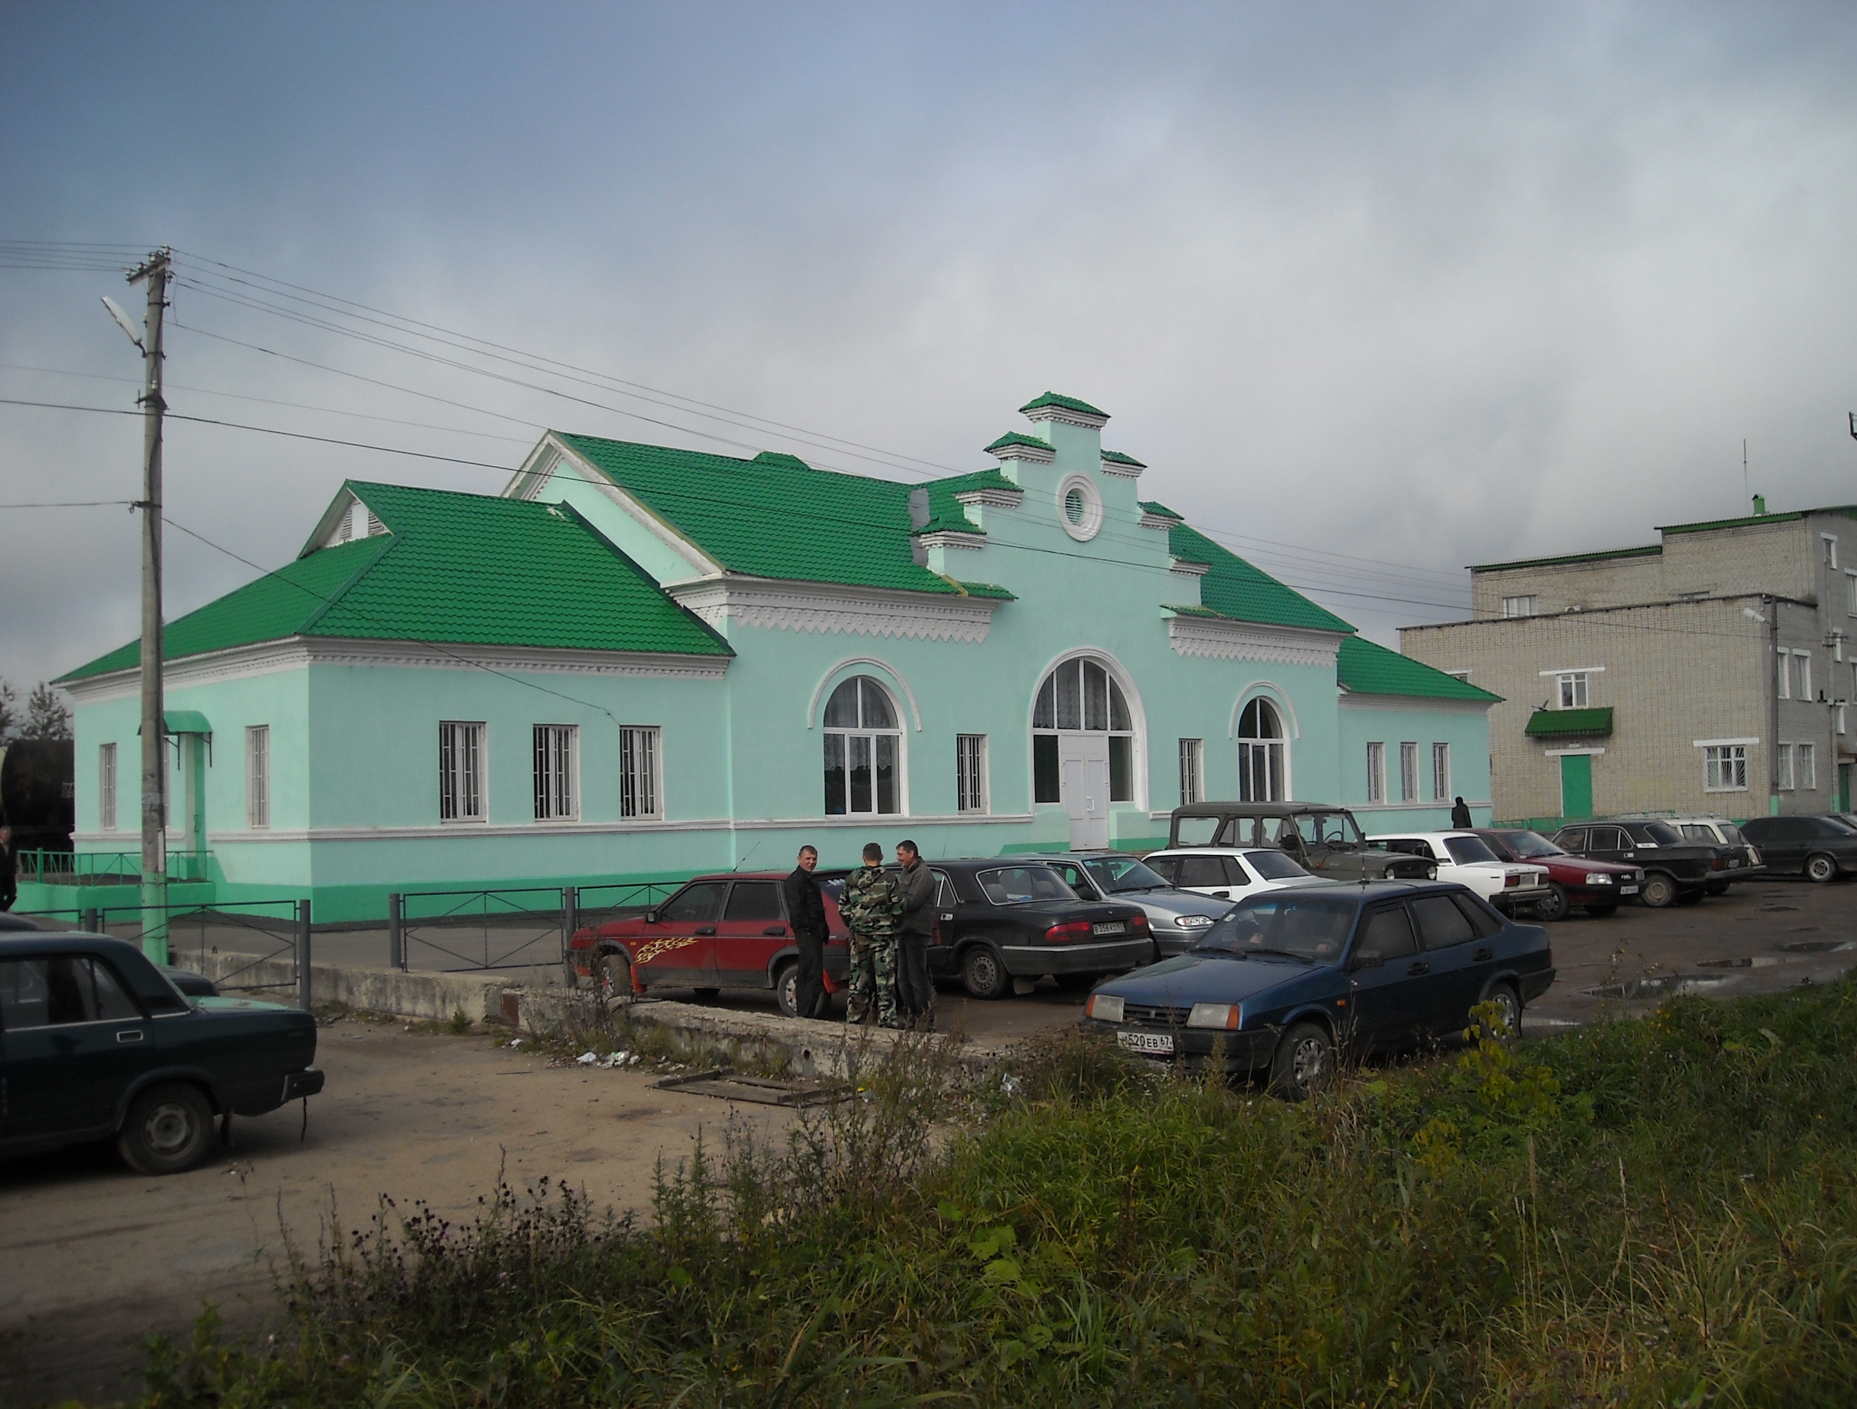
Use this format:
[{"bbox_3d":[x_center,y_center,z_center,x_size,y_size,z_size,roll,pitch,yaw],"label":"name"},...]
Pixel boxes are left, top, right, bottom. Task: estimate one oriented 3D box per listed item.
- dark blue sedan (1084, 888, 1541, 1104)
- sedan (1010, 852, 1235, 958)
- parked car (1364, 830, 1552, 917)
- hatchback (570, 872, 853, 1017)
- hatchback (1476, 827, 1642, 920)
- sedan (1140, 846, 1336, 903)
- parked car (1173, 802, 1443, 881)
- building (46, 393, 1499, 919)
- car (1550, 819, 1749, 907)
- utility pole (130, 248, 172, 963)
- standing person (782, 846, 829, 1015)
[{"bbox_3d":[3.114,2.082,14.773,4.200,1.400,1.650,0,-3,-41],"label":"dark blue sedan"},{"bbox_3d":[2.090,2.520,23.500,4.150,1.400,1.650,-5,-5,43],"label":"sedan"},{"bbox_3d":[7.570,2.730,29.750,4.130,1.440,1.620,-5,-5,43],"label":"parked car"},{"bbox_3d":[-1.840,2.370,19.500,4.010,1.400,1.650,-4,-4,35],"label":"hatchback"},{"bbox_3d":[9.280,2.760,31.200,1.800,1.420,4.700,2,-5,-41],"label":"hatchback"},{"bbox_3d":[3.730,2.700,26.800,4.200,1.400,1.650,-4,-5,41],"label":"sedan"},{"bbox_3d":[5.620,2.470,28.700,1.850,2.000,4.000,2,-5,-42],"label":"parked car"},{"bbox_3d":[-0.465,-1.334,51.488,40.700,12.100,13.000,2,-5,-43],"label":"building"},{"bbox_3d":[12.140,2.840,34.300,4.780,1.480,1.820,-4,-5,40],"label":"car"},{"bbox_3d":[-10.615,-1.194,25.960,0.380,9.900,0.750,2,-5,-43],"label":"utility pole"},{"bbox_3d":[-1.105,2.131,17.236,0.310,1.700,0.460,-3,-4,30],"label":"standing person"}]

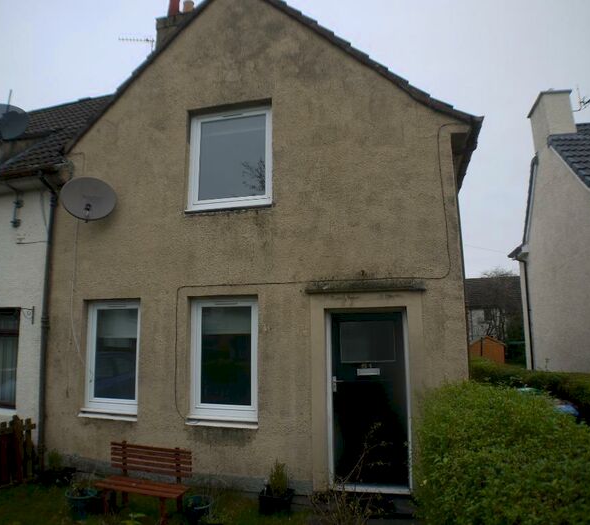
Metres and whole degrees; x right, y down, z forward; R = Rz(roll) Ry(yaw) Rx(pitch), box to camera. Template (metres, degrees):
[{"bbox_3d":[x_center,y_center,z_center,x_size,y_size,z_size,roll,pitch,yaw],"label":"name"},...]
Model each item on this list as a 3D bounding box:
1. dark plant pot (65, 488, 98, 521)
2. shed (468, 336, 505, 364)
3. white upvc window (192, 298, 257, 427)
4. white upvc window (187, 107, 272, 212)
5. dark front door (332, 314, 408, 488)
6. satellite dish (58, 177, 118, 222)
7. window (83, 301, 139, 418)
[{"bbox_3d":[-2.426,2.768,6.450,0.360,0.300,0.360,0,-10,0],"label":"dark plant pot"},{"bbox_3d":[9.107,4.601,26.821,1.750,2.100,2.100,-3,-10,15],"label":"shed"},{"bbox_3d":[-0.888,1.188,7.052,0.920,1.510,0.100,-3,-10,15],"label":"white upvc window"},{"bbox_3d":[-0.859,-1.361,7.472,1.180,1.330,0.100,-3,-10,15],"label":"white upvc window"},{"bbox_3d":[0.852,1.546,6.500,0.850,1.970,0.070,-3,-10,15],"label":"dark front door"},{"bbox_3d":[-2.709,-0.827,7.428,0.700,0.620,0.420,2,-10,-15],"label":"satellite dish"},{"bbox_3d":[-2.407,1.236,7.473,0.800,1.470,0.100,-3,-10,15],"label":"window"}]

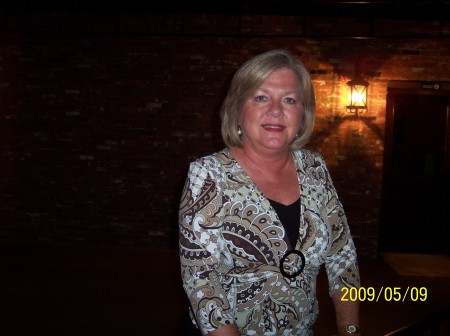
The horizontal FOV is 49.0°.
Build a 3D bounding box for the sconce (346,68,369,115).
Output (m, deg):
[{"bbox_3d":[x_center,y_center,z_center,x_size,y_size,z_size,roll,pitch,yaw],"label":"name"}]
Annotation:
[{"bbox_3d":[1.569,-0.907,5.850,0.250,0.580,0.300,2,5,4],"label":"sconce"}]

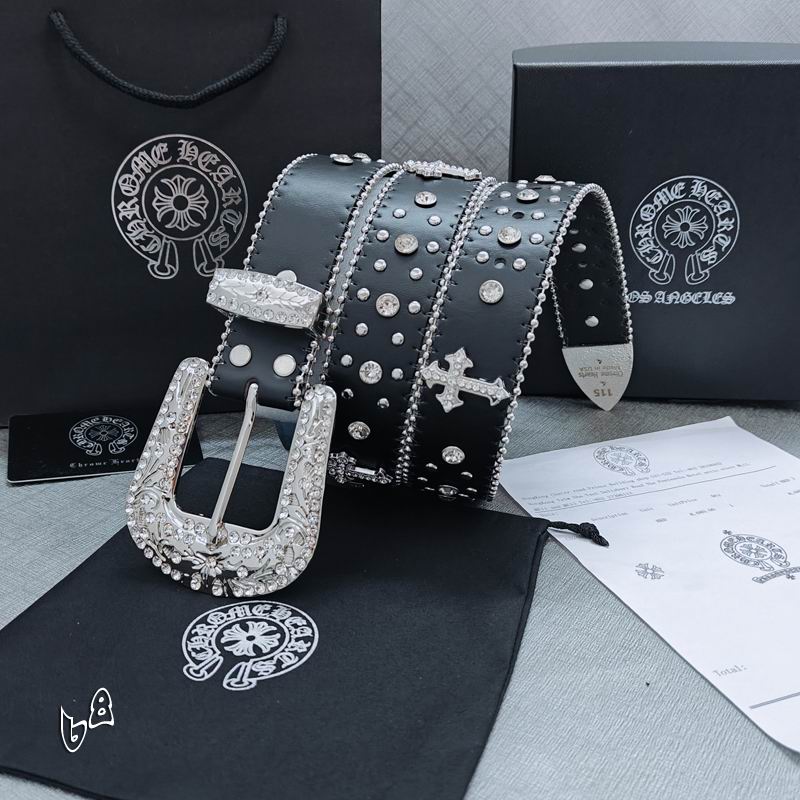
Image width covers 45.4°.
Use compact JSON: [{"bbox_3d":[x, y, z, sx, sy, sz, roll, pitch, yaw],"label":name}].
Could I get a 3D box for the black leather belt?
[{"bbox_3d":[0.005,-0.021,0.398,0.171,0.145,0.199,8,23,15],"label":"black leather belt"}]

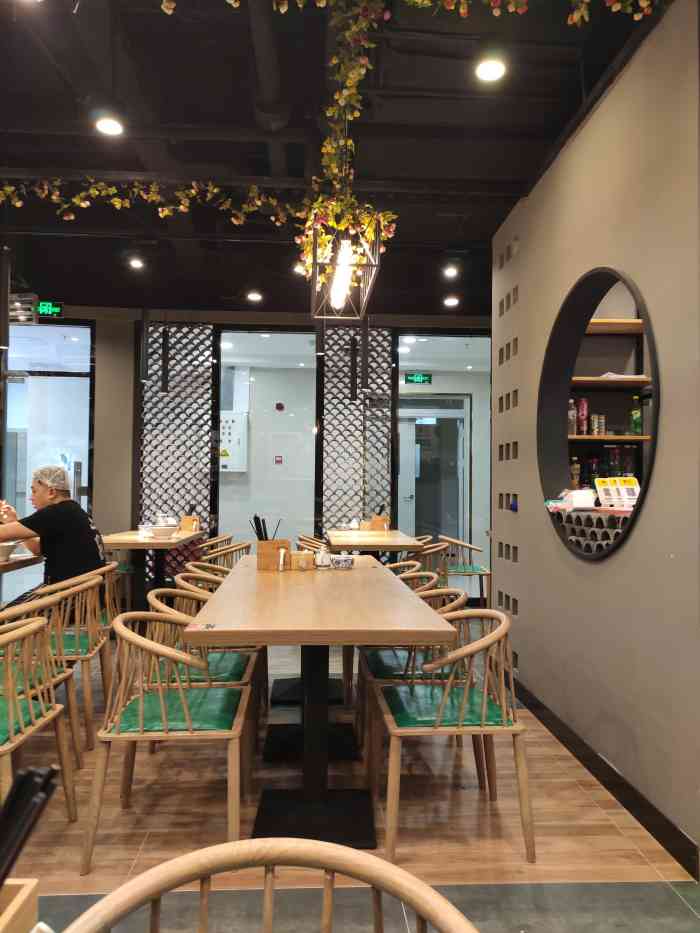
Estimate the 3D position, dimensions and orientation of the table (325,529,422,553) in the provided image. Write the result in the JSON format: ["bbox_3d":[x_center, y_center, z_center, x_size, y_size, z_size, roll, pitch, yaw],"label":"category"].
[{"bbox_3d":[0.174,1.011,5.870,0.730,0.755,1.500,1,-2,-4],"label":"table"}]

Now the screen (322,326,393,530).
[{"bbox_3d":[0.076,-0.071,6.827,0.720,2.650,0.060,1,-2,-4],"label":"screen"}]

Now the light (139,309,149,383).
[{"bbox_3d":[-1.640,-0.981,5.392,0.060,0.610,0.060,1,-2,-4],"label":"light"}]

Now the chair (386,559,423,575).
[{"bbox_3d":[0.215,0.919,3.914,0.490,0.750,0.480,1,-2,-4],"label":"chair"}]

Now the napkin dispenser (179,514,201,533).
[{"bbox_3d":[-1.484,0.533,6.248,0.175,0.165,0.130,1,-2,-4],"label":"napkin dispenser"}]

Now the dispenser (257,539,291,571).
[{"bbox_3d":[-0.411,0.479,3.648,0.180,0.160,0.130,1,-2,-4],"label":"dispenser"}]

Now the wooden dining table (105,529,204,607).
[{"bbox_3d":[-1.694,0.955,5.678,0.710,0.745,1.400,1,-2,-4],"label":"wooden dining table"}]

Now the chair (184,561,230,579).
[{"bbox_3d":[-0.731,0.954,4.002,0.500,0.735,0.550,1,-2,-4],"label":"chair"}]

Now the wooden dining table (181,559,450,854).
[{"bbox_3d":[-0.174,0.891,3.084,0.800,0.745,2.230,1,-2,-5],"label":"wooden dining table"}]

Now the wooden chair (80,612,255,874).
[{"bbox_3d":[-0.603,0.905,2.323,0.500,0.735,0.550,1,-2,-4],"label":"wooden chair"}]

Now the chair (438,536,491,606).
[{"bbox_3d":[1.032,1.047,6.361,0.500,0.735,0.550,1,-2,-4],"label":"chair"}]

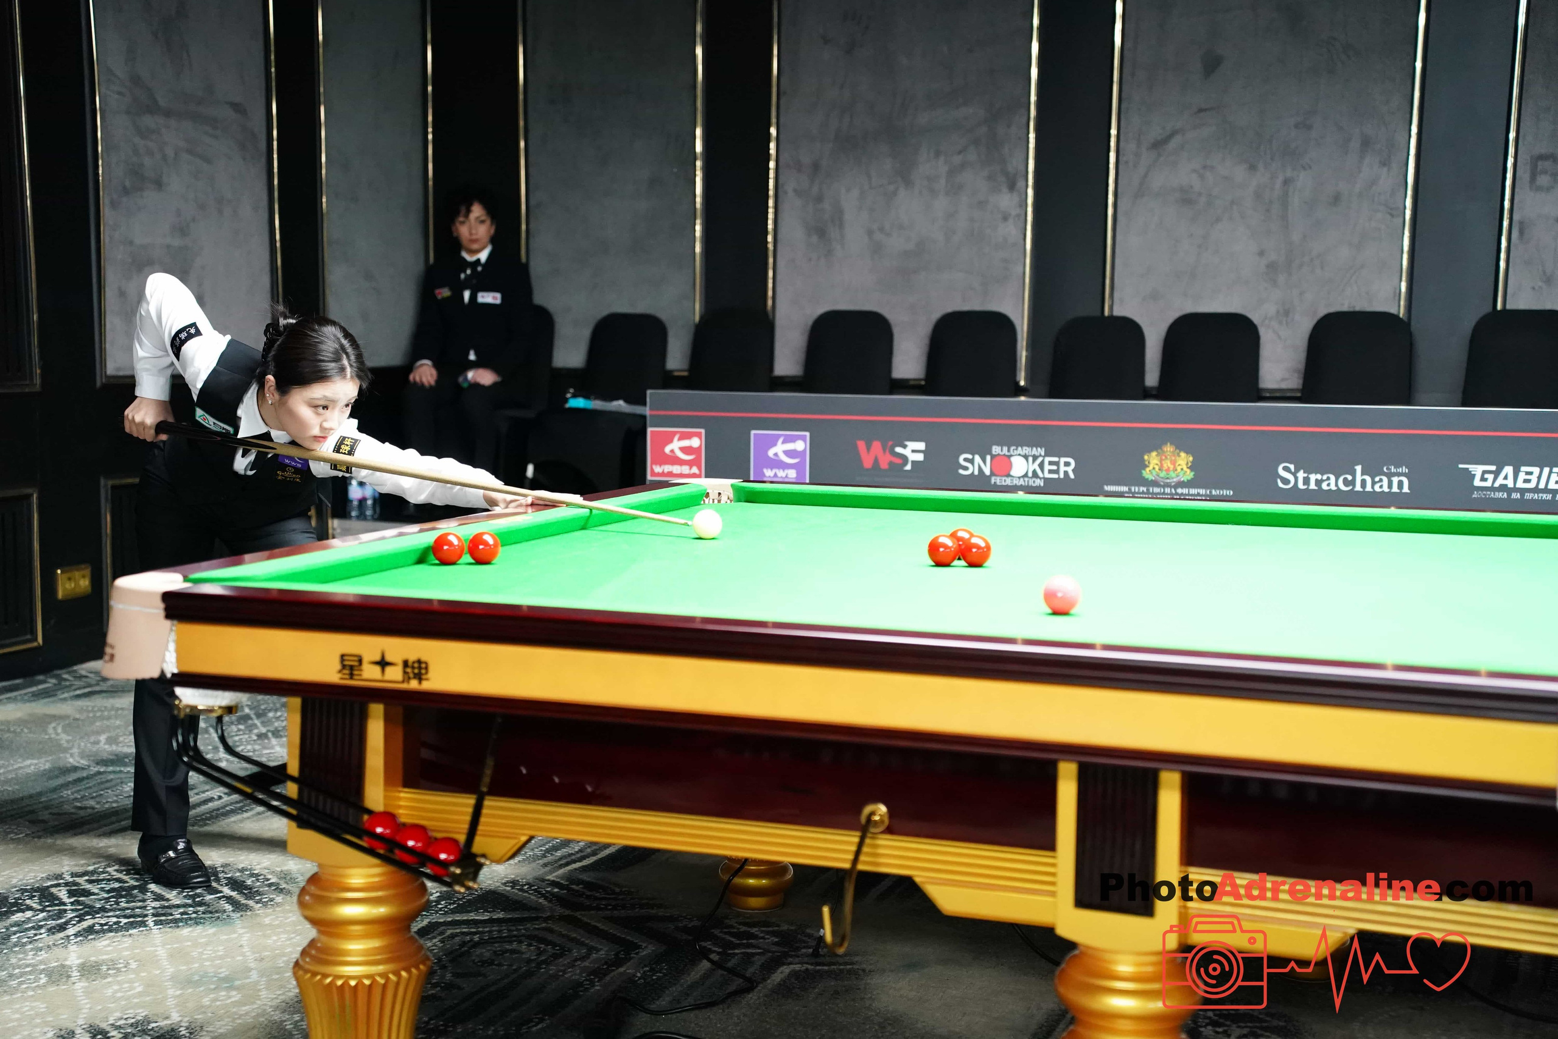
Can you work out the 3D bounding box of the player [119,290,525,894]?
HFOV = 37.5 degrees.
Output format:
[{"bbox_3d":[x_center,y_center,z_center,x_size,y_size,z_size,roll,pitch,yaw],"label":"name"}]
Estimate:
[{"bbox_3d":[-0.877,0.157,4.614,1.050,1.290,0.550,4,6,27],"label":"player"}]

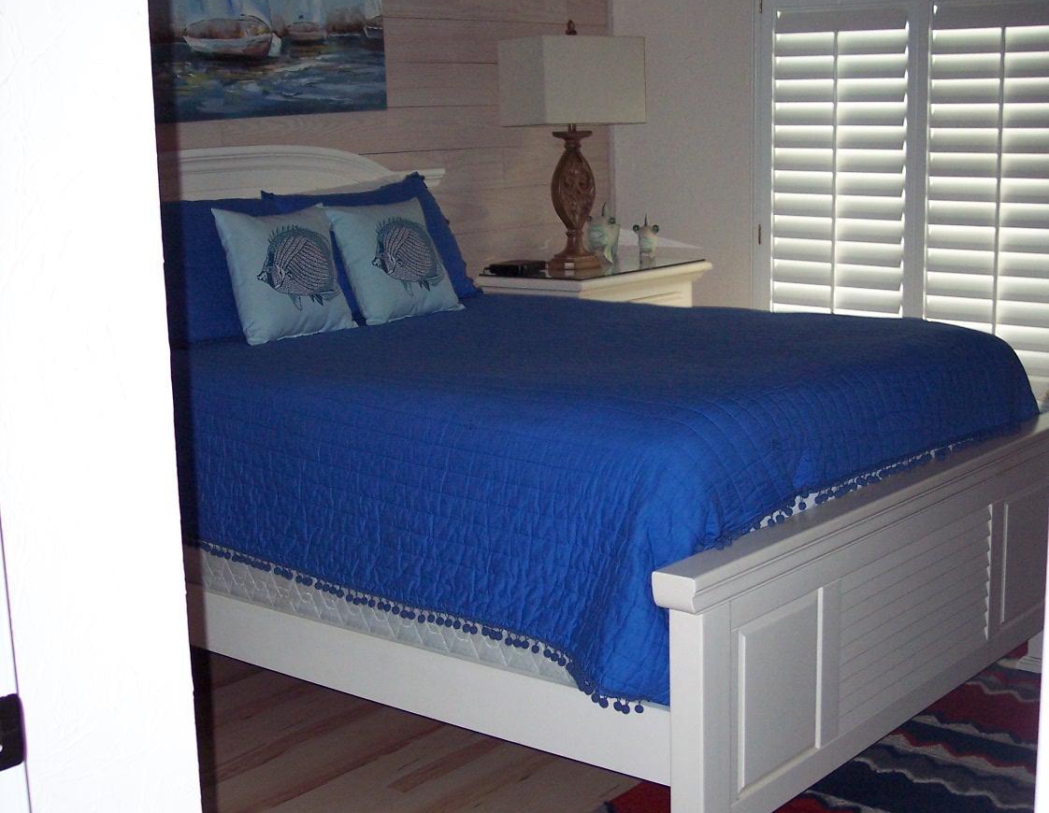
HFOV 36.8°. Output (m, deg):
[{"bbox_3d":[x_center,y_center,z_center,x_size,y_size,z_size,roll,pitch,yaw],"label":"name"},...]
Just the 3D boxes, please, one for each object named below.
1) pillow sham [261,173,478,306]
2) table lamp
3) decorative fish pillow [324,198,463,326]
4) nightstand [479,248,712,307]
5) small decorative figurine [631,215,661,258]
[{"bbox_3d":[-0.437,-0.479,4.578,0.170,0.425,0.690,-28,-9,40],"label":"pillow sham"},{"bbox_3d":[0.175,-0.882,5.340,0.465,0.826,0.230,-11,14,-41],"label":"table lamp"},{"bbox_3d":[-0.357,-0.412,4.400,0.140,0.375,0.395,-32,-12,39],"label":"decorative fish pillow"},{"bbox_3d":[0.261,-0.063,5.497,0.422,0.846,0.786,7,14,39],"label":"nightstand"},{"bbox_3d":[0.438,-0.610,5.678,0.099,0.156,0.090,-1,11,4],"label":"small decorative figurine"}]

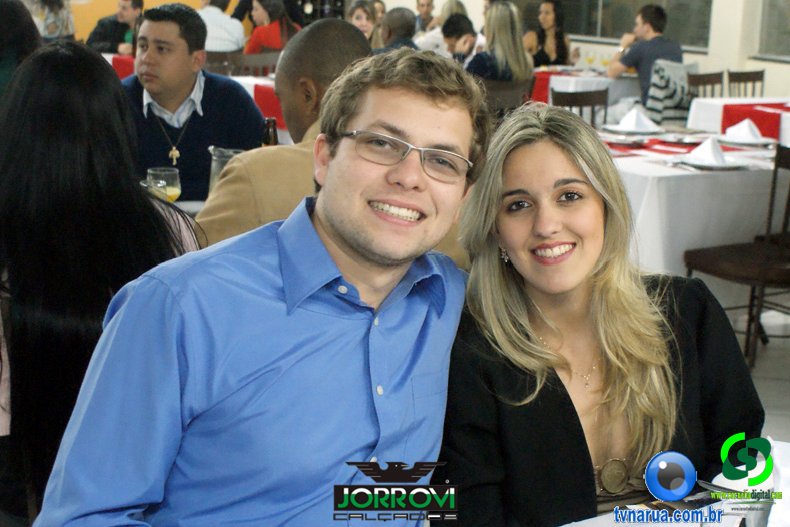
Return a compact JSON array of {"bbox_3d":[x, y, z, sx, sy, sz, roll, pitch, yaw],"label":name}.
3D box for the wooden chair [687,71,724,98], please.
[{"bbox_3d":[2.288,-0.875,6.417,0.420,0.870,0.480,-5,17,-17],"label":"wooden chair"}]

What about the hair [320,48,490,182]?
[{"bbox_3d":[0.011,-0.166,1.045,0.175,0.165,0.205,8,8,-16],"label":"hair"}]

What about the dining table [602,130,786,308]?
[{"bbox_3d":[1.298,-0.121,4.009,1.150,0.760,1.120,-4,16,-14],"label":"dining table"}]

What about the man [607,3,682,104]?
[{"bbox_3d":[1.902,-1.258,7.000,0.750,1.300,0.550,7,17,24],"label":"man"}]

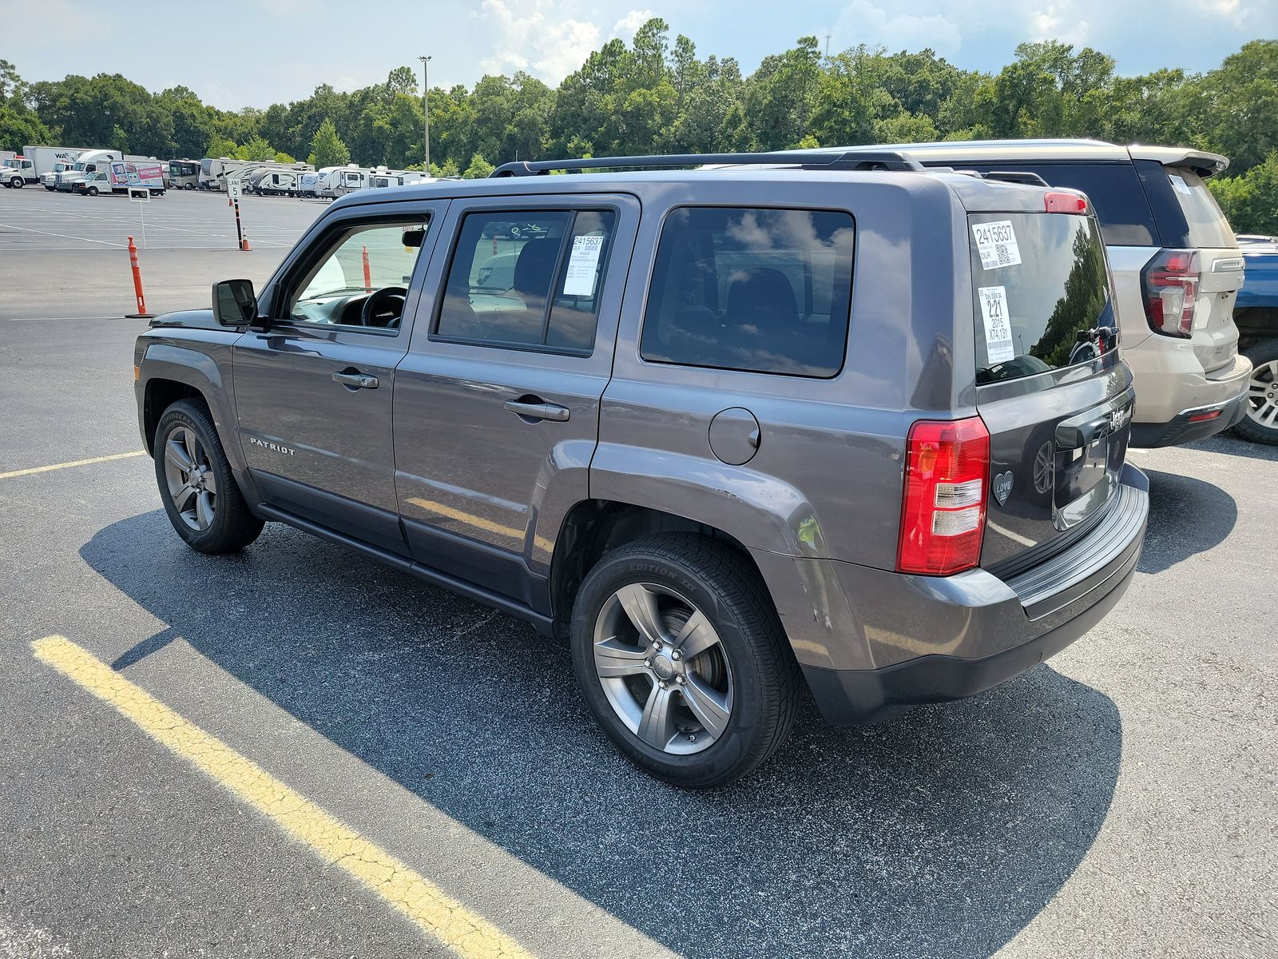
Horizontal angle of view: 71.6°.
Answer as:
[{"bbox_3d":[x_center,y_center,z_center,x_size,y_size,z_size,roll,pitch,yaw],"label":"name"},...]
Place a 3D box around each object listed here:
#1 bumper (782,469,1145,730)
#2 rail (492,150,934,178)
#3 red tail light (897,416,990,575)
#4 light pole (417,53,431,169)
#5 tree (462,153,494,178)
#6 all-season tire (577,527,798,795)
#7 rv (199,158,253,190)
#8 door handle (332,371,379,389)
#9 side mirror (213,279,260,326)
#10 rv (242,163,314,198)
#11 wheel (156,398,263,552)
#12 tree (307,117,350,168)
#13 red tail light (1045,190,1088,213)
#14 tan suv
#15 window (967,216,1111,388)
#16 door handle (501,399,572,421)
[{"bbox_3d":[1.086,0.247,2.646,0.560,0.440,1.740,14,20,36],"label":"bumper"},{"bbox_3d":[0.077,-0.851,2.415,1.430,0.060,0.050,14,20,37],"label":"rail"},{"bbox_3d":[0.627,0.030,1.831,0.125,0.325,0.130,14,20,37],"label":"red tail light"},{"bbox_3d":[-25.796,-42.922,108.239,1.700,16.200,1.400,2,16,0],"label":"light pole"},{"bbox_3d":[-22.169,-42.235,122.802,5.200,5.800,5.000,2,16,0],"label":"tree"},{"bbox_3d":[0.114,0.498,2.495,0.690,0.690,0.225,14,20,36],"label":"all-season tire"},{"bbox_3d":[-49.194,-38.844,113.890,2.500,3.950,11.600,15,22,39],"label":"rv"},{"bbox_3d":[-0.949,-0.331,2.971,0.235,0.040,0.045,14,20,37],"label":"door handle"},{"bbox_3d":[-1.454,-0.650,3.214,0.115,0.175,0.185,14,20,36],"label":"side mirror"},{"bbox_3d":[-41.741,-35.585,106.766,2.450,3.100,8.800,15,22,39],"label":"rv"},{"bbox_3d":[-1.955,-0.025,4.042,0.690,0.690,0.225,14,20,36],"label":"wheel"},{"bbox_3d":[-45.555,-47.606,130.000,5.800,10.400,5.800,-5,18,-19],"label":"tree"},{"bbox_3d":[1.097,-0.710,2.276,0.060,0.055,0.310,14,20,37],"label":"red tail light"},{"bbox_3d":[1.224,-1.264,6.377,5.350,1.920,2.060,14,20,36],"label":"tan suv"},{"bbox_3d":[1.143,-0.514,2.404,0.070,0.400,1.270,-5,8,40],"label":"window"},{"bbox_3d":[-0.297,-0.196,2.500,0.255,0.050,0.050,14,20,36],"label":"door handle"}]

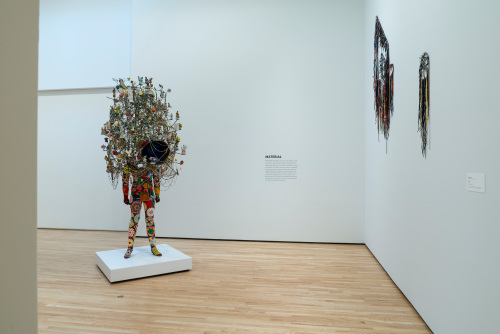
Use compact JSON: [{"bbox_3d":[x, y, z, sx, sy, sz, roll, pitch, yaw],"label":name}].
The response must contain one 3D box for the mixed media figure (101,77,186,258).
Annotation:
[{"bbox_3d":[-1.651,-0.006,5.600,1.250,2.760,1.050,0,0,-25],"label":"mixed media figure"}]

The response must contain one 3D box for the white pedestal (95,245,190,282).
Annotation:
[{"bbox_3d":[-1.651,1.467,5.600,1.165,0.187,1.084,0,0,-32],"label":"white pedestal"}]

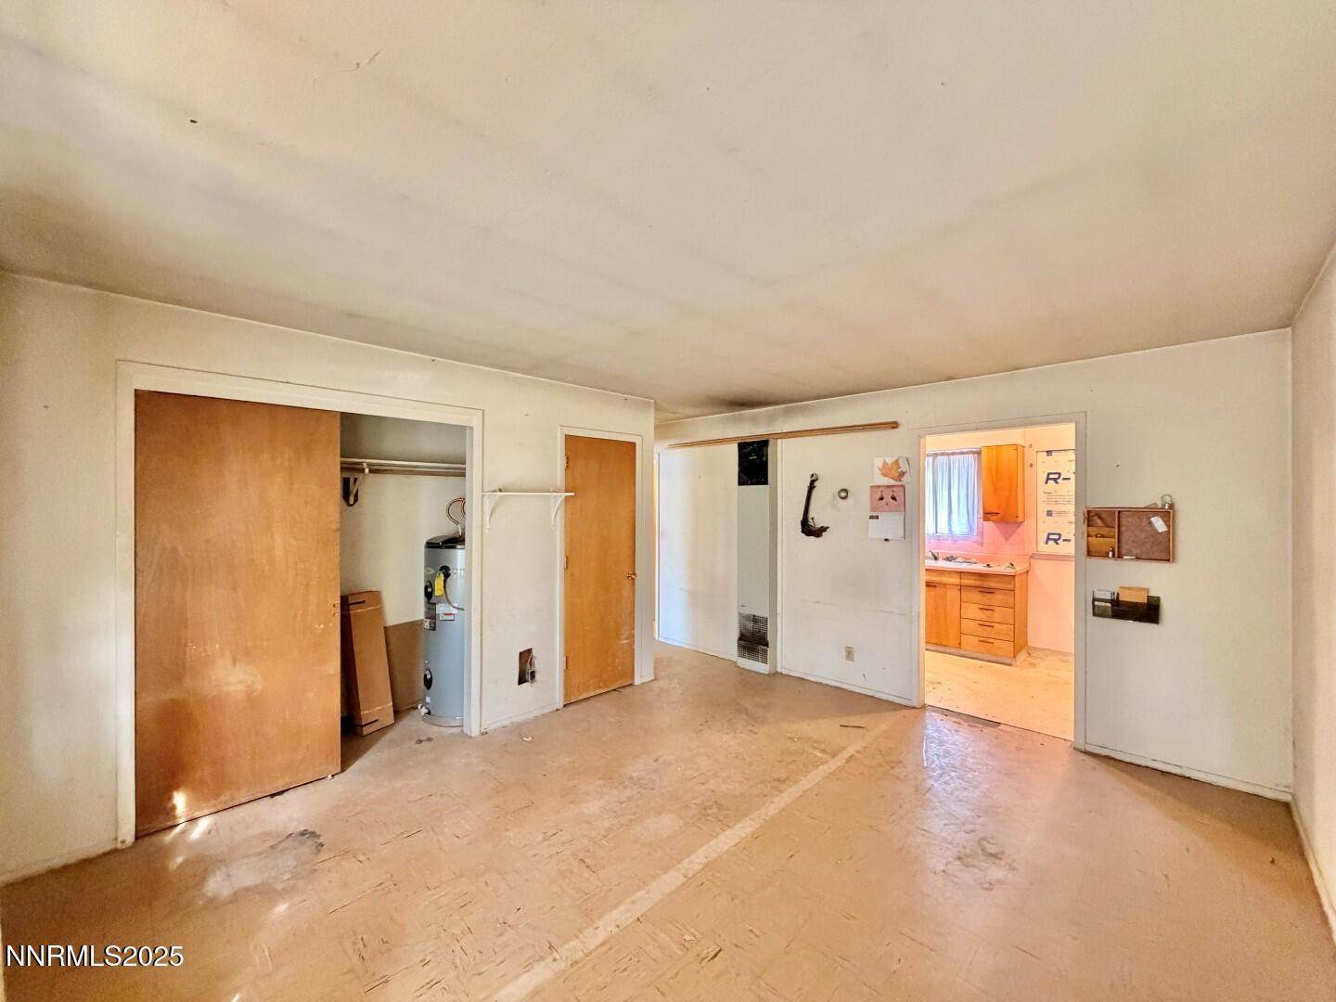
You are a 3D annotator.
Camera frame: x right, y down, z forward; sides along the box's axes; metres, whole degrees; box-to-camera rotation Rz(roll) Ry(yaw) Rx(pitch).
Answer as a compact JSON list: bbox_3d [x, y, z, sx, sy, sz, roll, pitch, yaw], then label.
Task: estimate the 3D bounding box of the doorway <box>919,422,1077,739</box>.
[{"bbox_3d":[2.275,0.523,3.787,0.960,2.060,0.120,0,0,44],"label":"doorway"}]

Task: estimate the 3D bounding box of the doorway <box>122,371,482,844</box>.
[{"bbox_3d":[-1.869,0.475,3.026,0.115,2.140,1.688,0,0,44],"label":"doorway"}]

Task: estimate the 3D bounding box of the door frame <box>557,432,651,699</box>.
[{"bbox_3d":[-0.520,0.497,4.366,0.120,2.105,0.880,0,0,44],"label":"door frame"}]

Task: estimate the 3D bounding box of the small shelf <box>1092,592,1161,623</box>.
[{"bbox_3d":[2.730,0.628,3.227,0.305,0.165,0.091,0,0,44],"label":"small shelf"}]

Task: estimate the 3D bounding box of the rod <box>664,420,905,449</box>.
[{"bbox_3d":[0.879,-0.583,5.017,2.470,0.056,0.062,0,0,44],"label":"rod"}]

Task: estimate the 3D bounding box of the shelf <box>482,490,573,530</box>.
[{"bbox_3d":[-0.957,0.072,3.758,0.200,0.262,0.603,0,0,44],"label":"shelf"}]

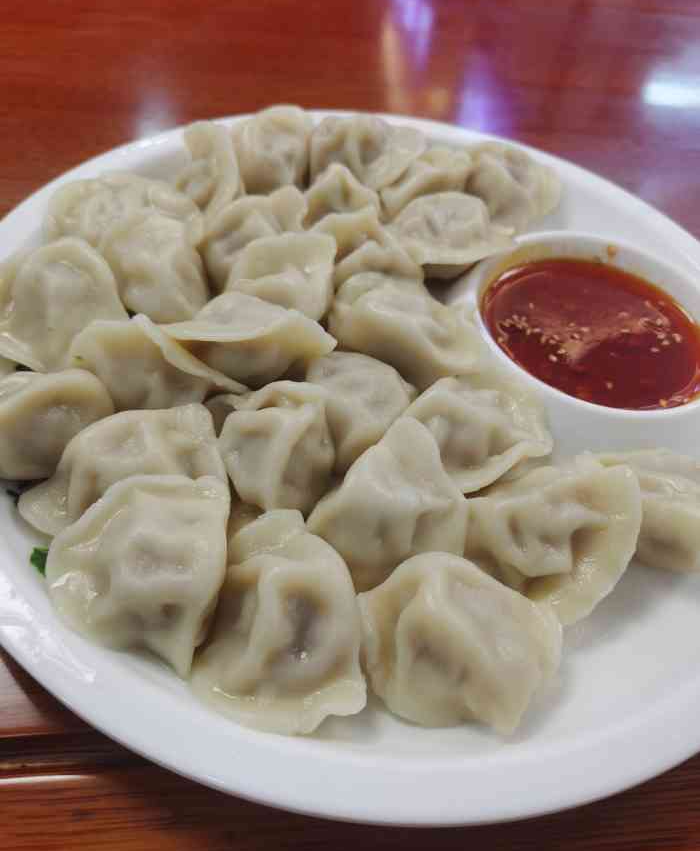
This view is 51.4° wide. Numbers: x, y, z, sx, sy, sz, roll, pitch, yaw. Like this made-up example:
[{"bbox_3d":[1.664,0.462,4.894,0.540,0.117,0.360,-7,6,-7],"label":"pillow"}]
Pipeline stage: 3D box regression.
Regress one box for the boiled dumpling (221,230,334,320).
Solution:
[{"bbox_3d":[-0.026,-0.054,0.275,0.044,0.030,0.042,9,52,0],"label":"boiled dumpling"}]

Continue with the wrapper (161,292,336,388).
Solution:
[{"bbox_3d":[-0.035,-0.029,0.251,0.061,0.028,0.035,5,52,-4],"label":"wrapper"}]

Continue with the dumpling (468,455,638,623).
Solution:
[{"bbox_3d":[0.064,0.035,0.230,0.052,0.026,0.056,17,52,6],"label":"dumpling"}]

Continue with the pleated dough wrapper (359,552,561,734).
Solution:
[{"bbox_3d":[0.030,0.058,0.199,0.052,0.029,0.046,7,51,-3],"label":"pleated dough wrapper"}]

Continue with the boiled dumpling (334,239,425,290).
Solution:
[{"bbox_3d":[0.011,-0.055,0.271,0.043,0.028,0.035,7,51,-3],"label":"boiled dumpling"}]

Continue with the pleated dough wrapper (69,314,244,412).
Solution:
[{"bbox_3d":[-0.061,-0.019,0.230,0.051,0.029,0.037,28,53,14],"label":"pleated dough wrapper"}]

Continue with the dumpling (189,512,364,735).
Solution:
[{"bbox_3d":[-0.019,0.052,0.198,0.044,0.029,0.059,4,51,-5],"label":"dumpling"}]

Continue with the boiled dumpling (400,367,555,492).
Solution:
[{"bbox_3d":[0.041,0.001,0.235,0.051,0.029,0.041,-7,53,-14],"label":"boiled dumpling"}]

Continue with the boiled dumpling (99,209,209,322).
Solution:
[{"bbox_3d":[-0.069,-0.057,0.259,0.038,0.029,0.047,1,52,-7],"label":"boiled dumpling"}]

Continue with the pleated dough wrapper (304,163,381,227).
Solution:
[{"bbox_3d":[-0.003,-0.092,0.296,0.034,0.028,0.043,3,52,-6],"label":"pleated dough wrapper"}]

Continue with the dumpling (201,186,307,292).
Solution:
[{"bbox_3d":[-0.038,-0.076,0.298,0.050,0.028,0.034,-33,64,-29],"label":"dumpling"}]

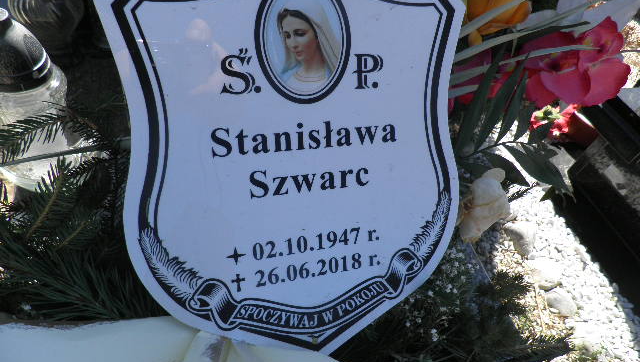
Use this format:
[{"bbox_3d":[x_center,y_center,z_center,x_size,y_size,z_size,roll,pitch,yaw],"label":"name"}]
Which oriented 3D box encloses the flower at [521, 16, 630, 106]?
[{"bbox_3d":[0.236,-0.110,0.410,0.092,0.065,0.055,23,47,18],"label":"flower"}]

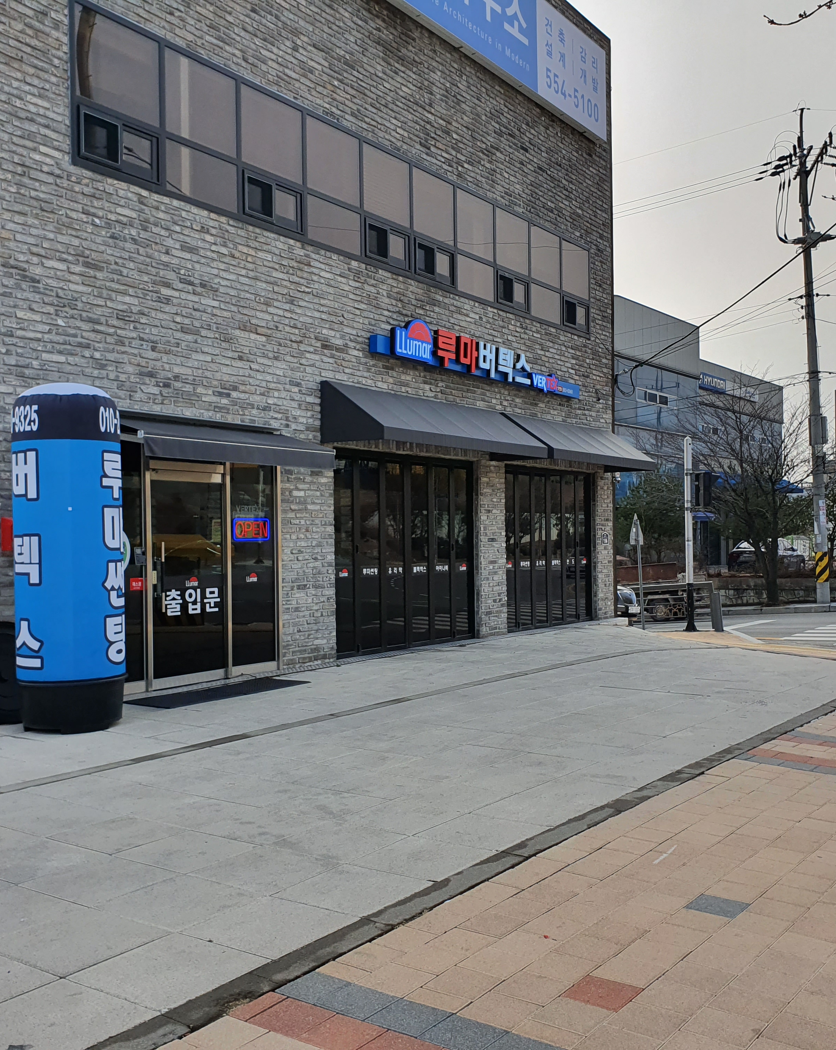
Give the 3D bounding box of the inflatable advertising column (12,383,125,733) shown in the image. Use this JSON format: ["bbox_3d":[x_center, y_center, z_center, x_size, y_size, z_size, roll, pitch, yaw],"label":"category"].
[{"bbox_3d":[-2.887,0.236,8.727,0.890,2.820,0.890,-1,0,-19],"label":"inflatable advertising column"}]

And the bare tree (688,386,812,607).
[{"bbox_3d":[8.482,-0.736,26.814,3.100,5.600,3.000,-1,0,0],"label":"bare tree"}]

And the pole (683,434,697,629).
[{"bbox_3d":[4.946,0.153,19.209,0.240,3.560,0.240,-1,0,-6],"label":"pole"}]

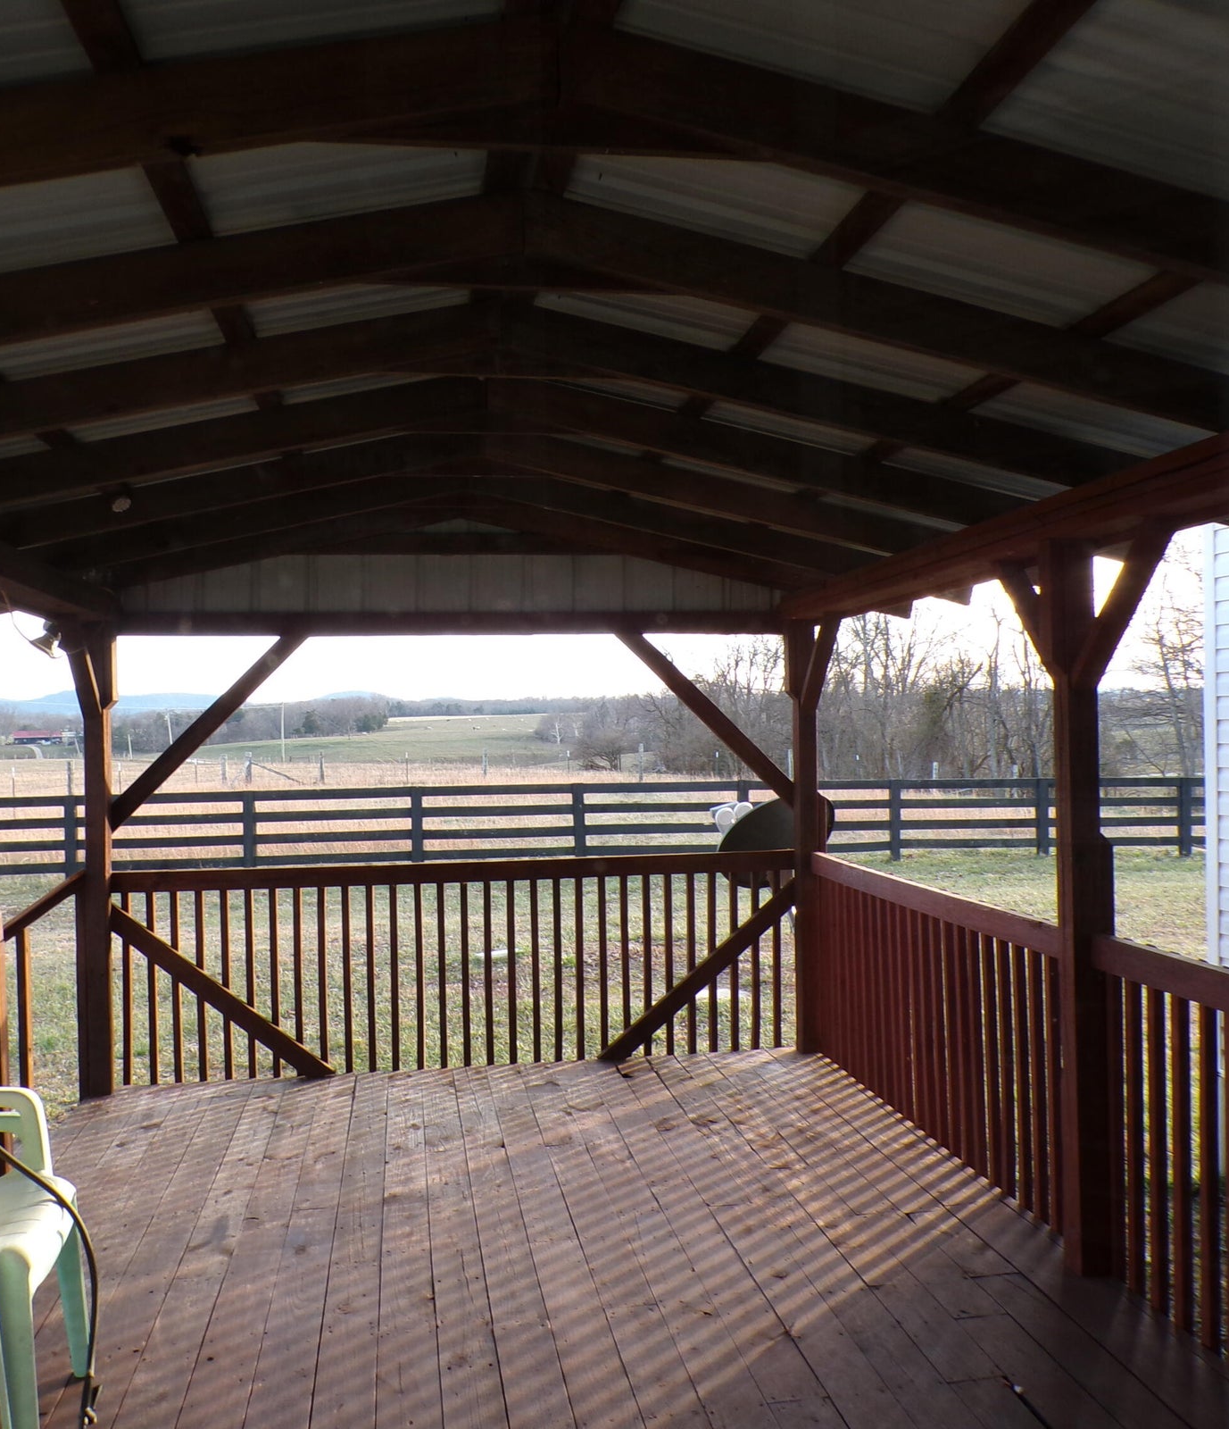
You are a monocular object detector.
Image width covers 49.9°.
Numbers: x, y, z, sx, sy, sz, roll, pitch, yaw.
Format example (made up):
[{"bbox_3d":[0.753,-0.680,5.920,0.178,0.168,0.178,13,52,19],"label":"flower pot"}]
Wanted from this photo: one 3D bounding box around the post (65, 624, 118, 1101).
[{"bbox_3d":[-2.112,0.605,5.308,0.160,1.959,0.580,-1,-1,-9],"label":"post"}]

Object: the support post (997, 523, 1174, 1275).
[{"bbox_3d":[1.261,0.513,3.540,0.165,1.959,0.910,-1,-1,-9],"label":"support post"}]

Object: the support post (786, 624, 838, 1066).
[{"bbox_3d":[0.906,0.559,5.851,0.160,1.959,0.580,-1,-1,-9],"label":"support post"}]

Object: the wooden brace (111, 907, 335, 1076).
[{"bbox_3d":[-1.711,1.225,5.710,1.190,0.088,0.045,39,-6,-6],"label":"wooden brace"}]

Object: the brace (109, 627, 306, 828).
[{"bbox_3d":[-1.770,0.045,5.715,1.170,0.087,0.045,-46,6,-7],"label":"brace"}]

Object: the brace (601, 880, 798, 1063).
[{"bbox_3d":[0.408,1.192,6.046,1.200,0.089,0.045,-41,5,-7],"label":"brace"}]

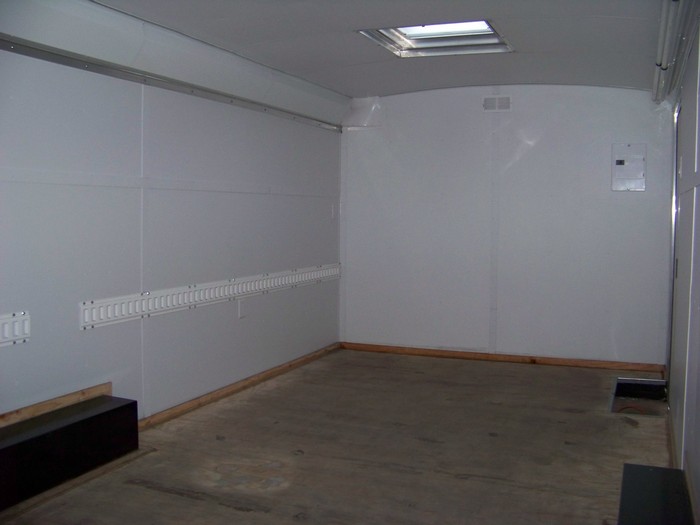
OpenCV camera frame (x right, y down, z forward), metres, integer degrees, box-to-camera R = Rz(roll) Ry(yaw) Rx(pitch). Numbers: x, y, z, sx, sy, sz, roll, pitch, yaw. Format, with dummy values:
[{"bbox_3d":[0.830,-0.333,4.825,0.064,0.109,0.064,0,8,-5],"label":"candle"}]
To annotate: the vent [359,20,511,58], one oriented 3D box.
[{"bbox_3d":[0.500,-1.266,3.987,0.700,0.110,0.720,2,4,23],"label":"vent"}]

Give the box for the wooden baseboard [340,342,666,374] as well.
[{"bbox_3d":[1.079,0.725,5.525,2.470,0.056,0.026,2,4,20],"label":"wooden baseboard"}]

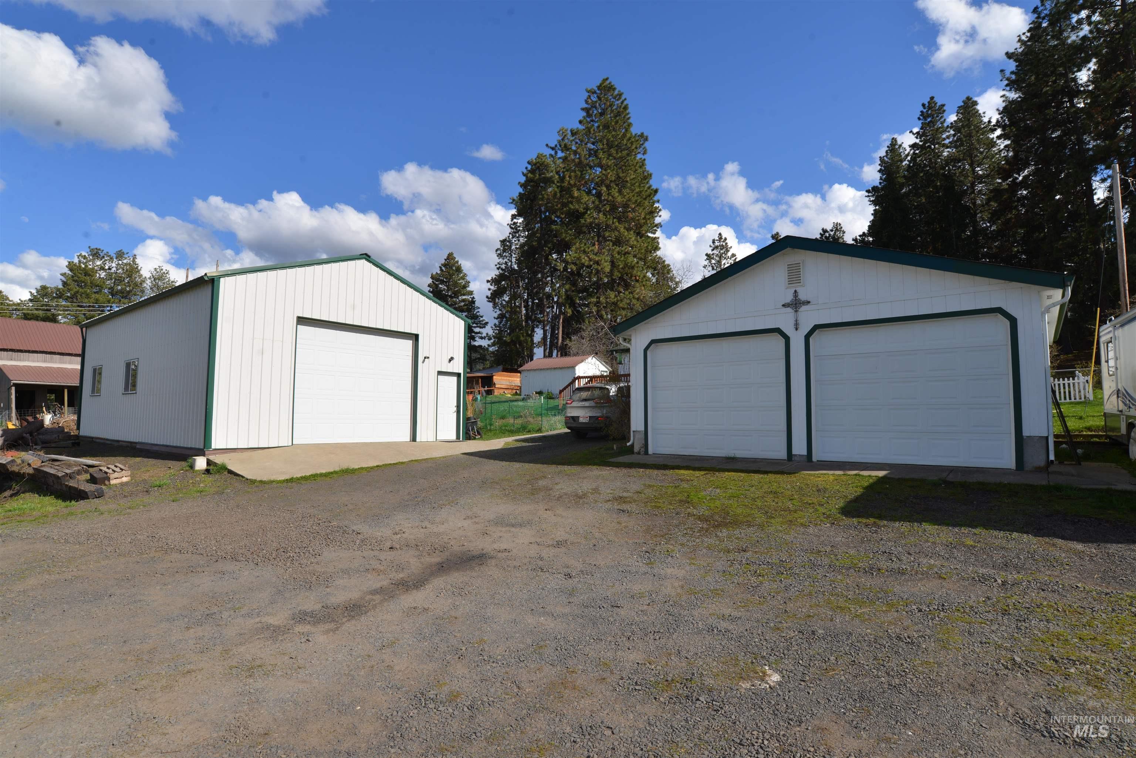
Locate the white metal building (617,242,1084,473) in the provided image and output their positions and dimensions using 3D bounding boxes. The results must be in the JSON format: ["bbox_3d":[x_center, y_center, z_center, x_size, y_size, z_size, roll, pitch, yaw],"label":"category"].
[{"bbox_3d":[6.649,-0.384,13.966,8.297,4.460,7.700,-3,-5,38],"label":"white metal building"}]

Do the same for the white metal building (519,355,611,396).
[{"bbox_3d":[-0.150,-0.122,51.978,6.630,3.800,5.564,-3,-5,38],"label":"white metal building"}]

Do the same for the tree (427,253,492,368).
[{"bbox_3d":[-16.342,-8.528,84.254,9.297,20.850,9.000,1,-4,-11],"label":"tree"}]

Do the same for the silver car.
[{"bbox_3d":[1.984,1.175,19.389,1.860,1.680,4.620,-3,-5,39],"label":"silver car"}]

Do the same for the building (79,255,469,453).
[{"bbox_3d":[-9.933,-0.601,18.982,11.300,5.270,7.730,-3,-5,39],"label":"building"}]

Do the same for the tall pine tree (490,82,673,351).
[{"bbox_3d":[1.524,-15.048,58.802,19.594,33.460,15.500,0,-4,1],"label":"tall pine tree"}]

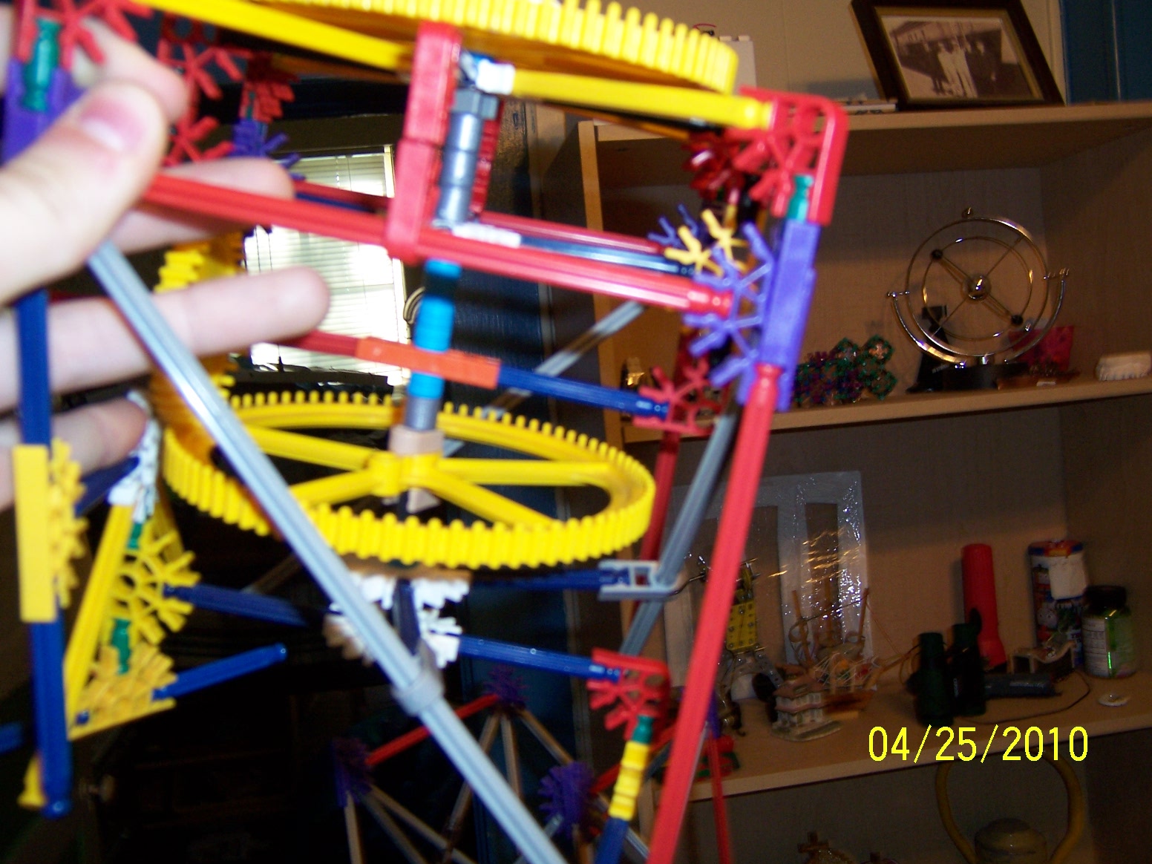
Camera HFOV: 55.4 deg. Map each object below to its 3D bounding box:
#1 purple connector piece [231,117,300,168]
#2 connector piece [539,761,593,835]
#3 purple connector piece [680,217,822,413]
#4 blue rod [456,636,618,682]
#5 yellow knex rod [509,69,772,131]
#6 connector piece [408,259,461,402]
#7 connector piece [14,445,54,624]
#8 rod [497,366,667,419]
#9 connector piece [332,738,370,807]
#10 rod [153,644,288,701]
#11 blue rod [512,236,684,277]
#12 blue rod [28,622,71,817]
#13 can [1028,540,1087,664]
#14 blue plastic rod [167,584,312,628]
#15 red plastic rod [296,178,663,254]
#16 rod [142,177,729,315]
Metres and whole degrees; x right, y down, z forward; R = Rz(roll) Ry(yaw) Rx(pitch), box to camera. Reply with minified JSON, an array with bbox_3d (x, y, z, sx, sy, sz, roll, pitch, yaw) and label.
[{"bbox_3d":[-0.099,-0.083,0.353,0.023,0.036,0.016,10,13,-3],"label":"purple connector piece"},{"bbox_3d":[-0.005,0.182,0.544,0.022,0.037,0.022,-4,3,33],"label":"connector piece"},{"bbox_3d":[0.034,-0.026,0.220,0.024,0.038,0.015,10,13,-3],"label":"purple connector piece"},{"bbox_3d":[-0.015,0.064,0.310,0.054,0.006,0.006,11,11,-2],"label":"blue rod"},{"bbox_3d":[0.011,-0.078,0.254,0.006,0.006,0.086,-7,22,-45],"label":"yellow knex rod"},{"bbox_3d":[-0.038,-0.030,0.294,0.009,0.041,0.009,11,12,-3],"label":"connector piece"},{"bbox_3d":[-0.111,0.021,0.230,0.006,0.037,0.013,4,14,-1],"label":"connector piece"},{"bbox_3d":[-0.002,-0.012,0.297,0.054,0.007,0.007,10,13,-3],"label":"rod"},{"bbox_3d":[-0.120,0.187,0.607,0.022,0.037,0.022,-4,3,33],"label":"connector piece"},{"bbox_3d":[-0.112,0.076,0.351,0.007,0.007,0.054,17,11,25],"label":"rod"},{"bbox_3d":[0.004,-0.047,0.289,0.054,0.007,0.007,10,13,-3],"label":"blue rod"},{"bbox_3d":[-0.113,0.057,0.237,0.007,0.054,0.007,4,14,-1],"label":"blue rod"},{"bbox_3d":[0.615,0.220,1.400,0.066,0.155,0.066,-5,3,23],"label":"can"},{"bbox_3d":[-0.088,0.050,0.308,0.054,0.006,0.006,11,11,-2],"label":"blue plastic rod"},{"bbox_3d":[-0.034,-0.071,0.362,0.128,0.006,0.006,9,12,-3],"label":"red plastic rod"},{"bbox_3d":[-0.033,-0.038,0.216,0.128,0.006,0.006,11,12,-3],"label":"rod"}]

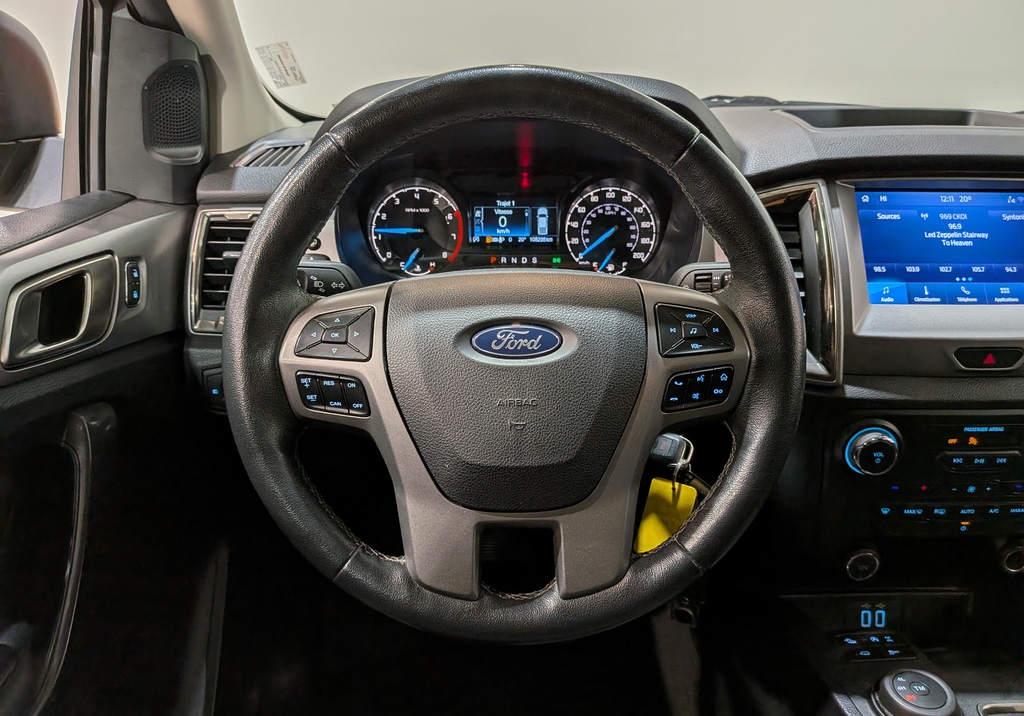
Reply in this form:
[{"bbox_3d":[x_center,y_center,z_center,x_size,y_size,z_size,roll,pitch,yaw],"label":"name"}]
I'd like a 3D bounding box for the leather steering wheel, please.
[{"bbox_3d":[0.001,-0.002,0.486,0.380,0.380,0.090,0,0,0],"label":"leather steering wheel"}]

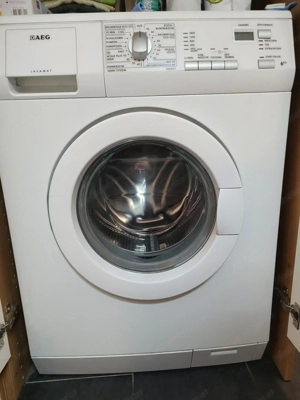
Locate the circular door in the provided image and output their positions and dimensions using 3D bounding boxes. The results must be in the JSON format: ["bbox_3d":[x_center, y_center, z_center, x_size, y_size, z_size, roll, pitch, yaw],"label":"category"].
[{"bbox_3d":[-0.005,0.022,0.643,0.415,0.415,0.060,-2,15,-3],"label":"circular door"}]

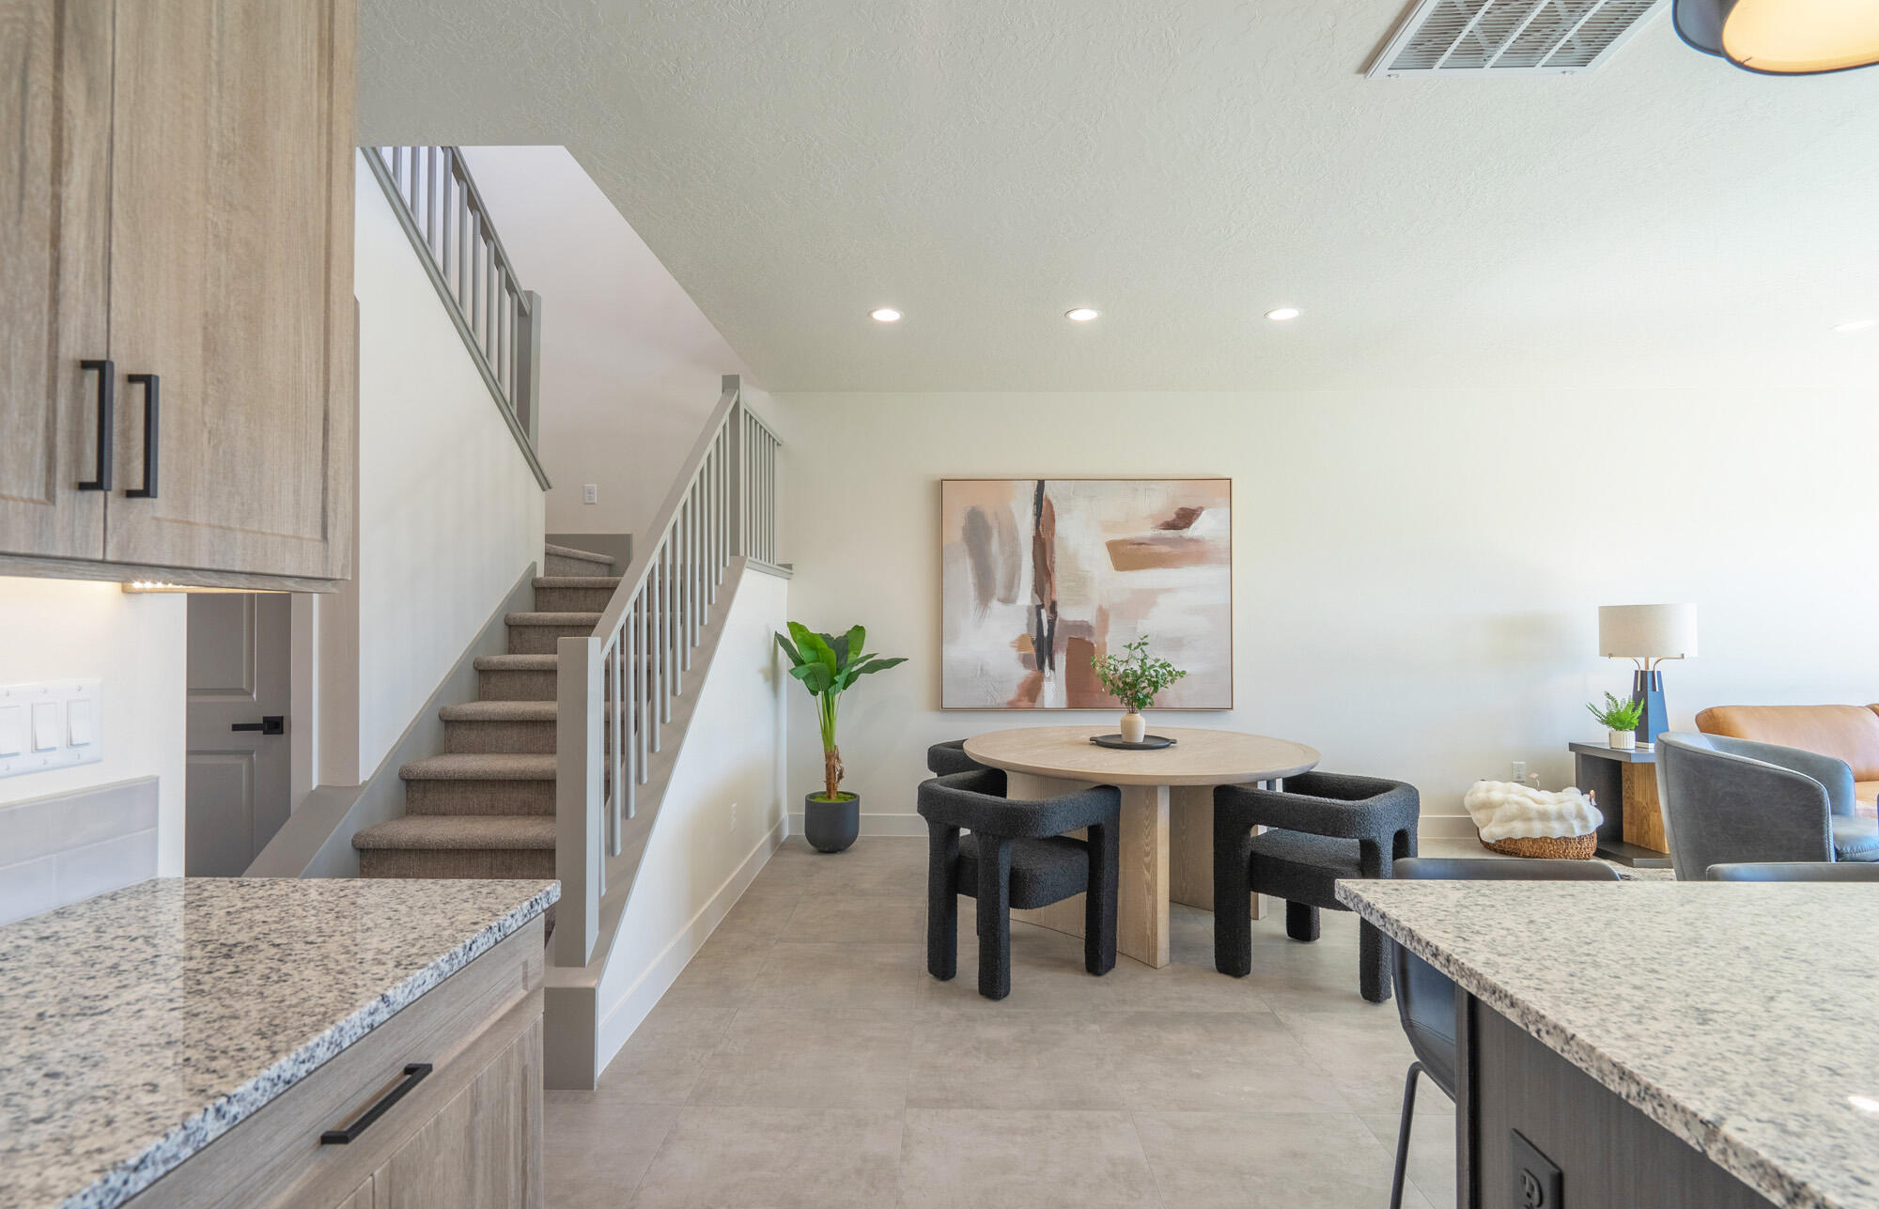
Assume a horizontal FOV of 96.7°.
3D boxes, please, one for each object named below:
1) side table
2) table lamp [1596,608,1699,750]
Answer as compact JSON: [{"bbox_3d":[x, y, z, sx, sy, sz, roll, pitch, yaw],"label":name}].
[{"bbox_3d":[3.989,1.118,4.723,0.500,0.610,0.450,0,-1,1],"label":"side table"},{"bbox_3d":[4.061,0.420,4.815,0.450,0.800,0.450,0,-1,1],"label":"table lamp"}]

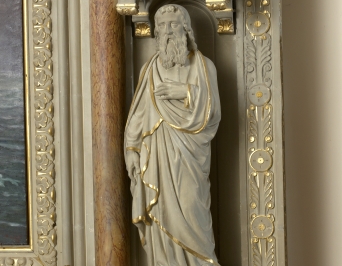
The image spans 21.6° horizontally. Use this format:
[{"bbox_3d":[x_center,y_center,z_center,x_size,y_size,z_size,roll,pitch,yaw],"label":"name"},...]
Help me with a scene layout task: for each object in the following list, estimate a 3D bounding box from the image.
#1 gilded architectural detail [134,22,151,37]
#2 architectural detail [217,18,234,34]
[{"bbox_3d":[-0.129,-0.472,4.100,0.070,0.064,0.061,-1,0,10],"label":"gilded architectural detail"},{"bbox_3d":[0.246,-0.483,4.032,0.073,0.065,0.061,-1,0,10],"label":"architectural detail"}]

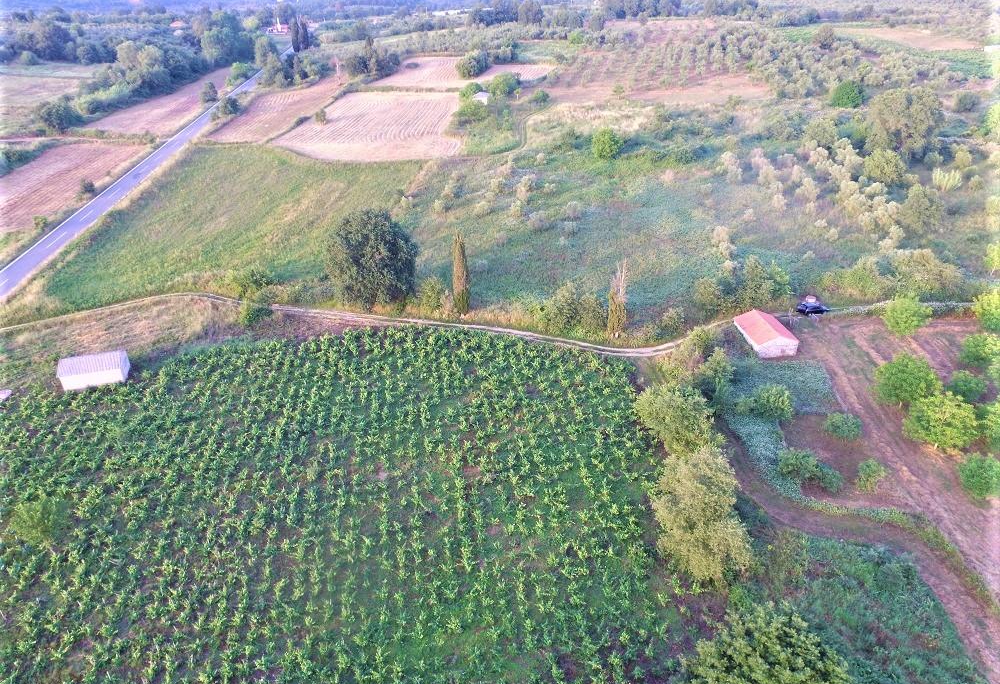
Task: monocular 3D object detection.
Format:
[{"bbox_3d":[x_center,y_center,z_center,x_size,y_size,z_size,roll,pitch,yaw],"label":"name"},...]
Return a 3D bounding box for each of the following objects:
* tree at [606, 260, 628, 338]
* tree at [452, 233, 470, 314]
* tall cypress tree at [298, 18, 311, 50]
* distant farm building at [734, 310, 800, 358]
[{"bbox_3d":[15.867,-5.631,76.462,2.400,11.400,2.400,0,31,0],"label":"tree"},{"bbox_3d":[-5.600,-9.504,81.990,2.400,12.400,2.400,0,31,0],"label":"tree"},{"bbox_3d":[-118.874,-187.075,350.608,5.200,17.100,5.200,0,31,0],"label":"tall cypress tree"},{"bbox_3d":[35.395,-1.187,77.149,5.128,3.026,7.385,-3,31,-6],"label":"distant farm building"}]

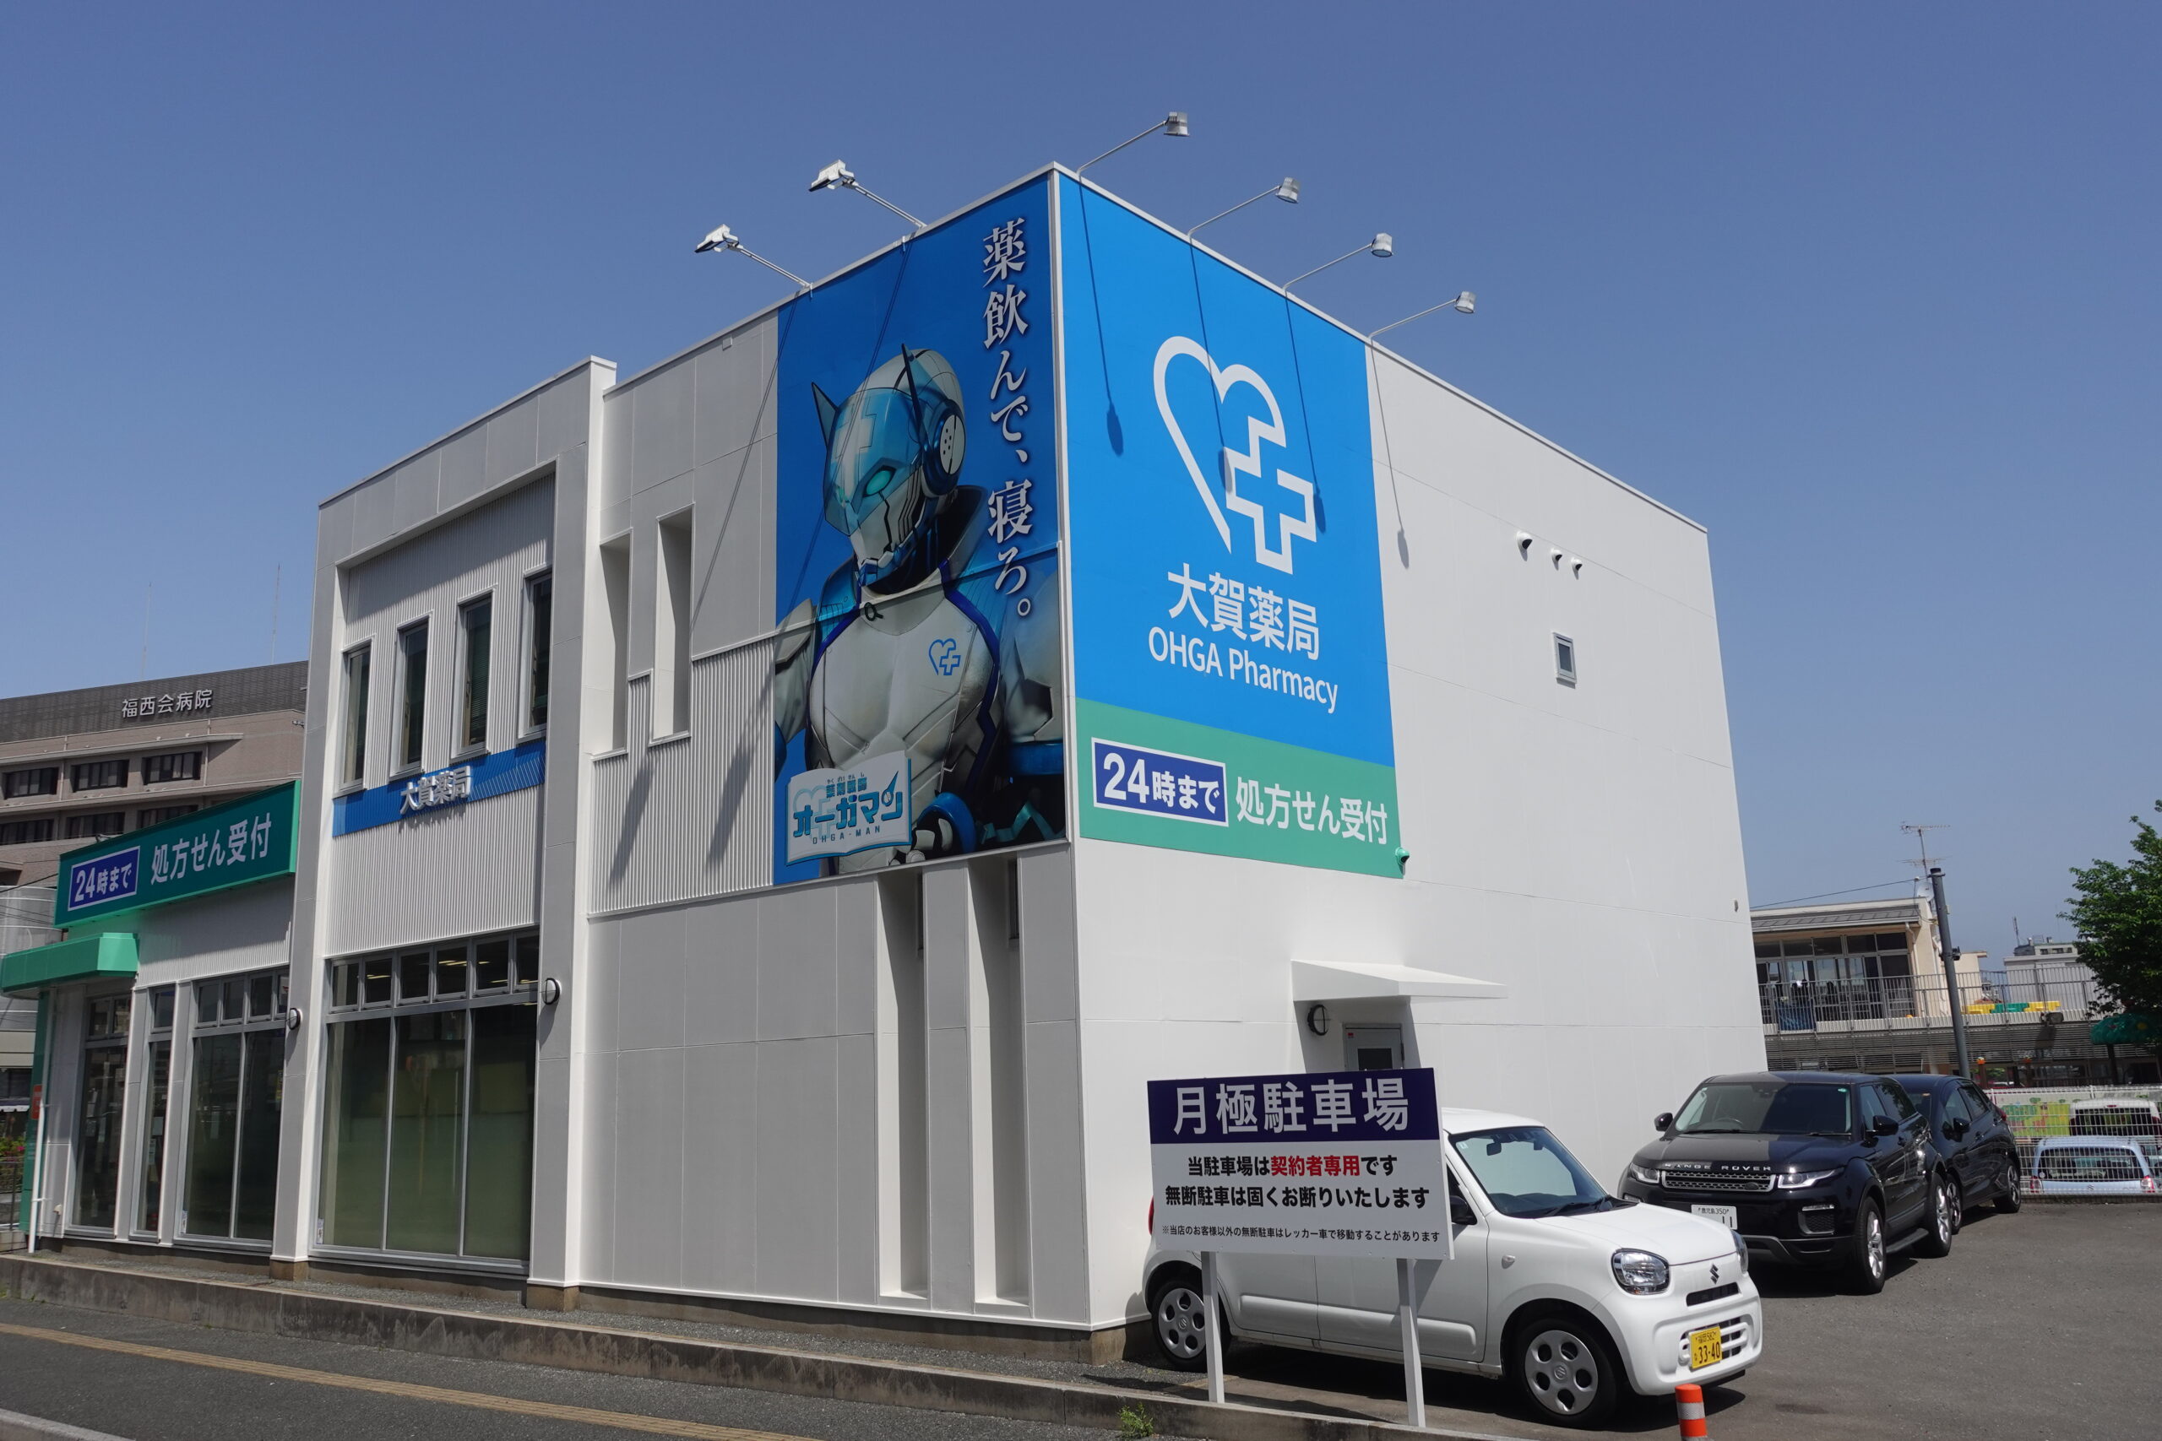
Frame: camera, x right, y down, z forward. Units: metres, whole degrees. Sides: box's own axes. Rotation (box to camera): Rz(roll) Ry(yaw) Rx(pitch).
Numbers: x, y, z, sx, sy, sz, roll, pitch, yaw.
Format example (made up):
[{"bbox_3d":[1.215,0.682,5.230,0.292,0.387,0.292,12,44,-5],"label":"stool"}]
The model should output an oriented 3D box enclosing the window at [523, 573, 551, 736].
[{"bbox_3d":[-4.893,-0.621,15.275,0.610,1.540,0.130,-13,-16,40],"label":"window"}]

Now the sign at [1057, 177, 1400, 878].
[{"bbox_3d":[1.242,-1.269,12.764,0.100,4.710,3.985,-12,-16,40],"label":"sign"}]

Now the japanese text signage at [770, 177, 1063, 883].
[{"bbox_3d":[-1.276,-1.286,12.268,3.000,4.705,0.100,-12,-16,40],"label":"japanese text signage"}]

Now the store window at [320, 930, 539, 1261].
[{"bbox_3d":[-6.071,3.488,15.559,4.150,2.840,0.130,-13,-16,40],"label":"store window"}]

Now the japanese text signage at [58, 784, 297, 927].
[{"bbox_3d":[-11.001,1.718,20.195,7.000,0.970,0.130,-13,-16,40],"label":"japanese text signage"}]

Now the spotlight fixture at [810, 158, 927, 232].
[{"bbox_3d":[-1.515,-3.802,12.274,0.260,0.300,0.990,-12,-16,40],"label":"spotlight fixture"}]

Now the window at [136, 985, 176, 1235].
[{"bbox_3d":[-10.744,4.514,19.580,1.050,2.800,0.130,-13,-16,40],"label":"window"}]

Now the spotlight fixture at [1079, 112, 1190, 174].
[{"bbox_3d":[0.353,-3.944,11.569,1.000,0.250,0.200,-13,-16,40],"label":"spotlight fixture"}]

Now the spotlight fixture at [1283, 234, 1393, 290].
[{"bbox_3d":[2.066,-3.664,13.539,1.020,0.240,0.160,-12,-16,40],"label":"spotlight fixture"}]

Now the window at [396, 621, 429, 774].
[{"bbox_3d":[-6.774,-0.249,17.061,0.670,1.580,0.100,-12,-16,40],"label":"window"}]

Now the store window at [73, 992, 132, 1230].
[{"bbox_3d":[-11.978,4.790,20.641,1.750,2.800,0.130,-13,-16,40],"label":"store window"}]

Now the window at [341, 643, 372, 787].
[{"bbox_3d":[-7.585,-0.019,17.589,0.630,1.540,0.130,-13,-16,40],"label":"window"}]

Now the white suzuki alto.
[{"bbox_3d":[2.050,3.005,9.630,3.395,1.525,1.475,-11,-17,44],"label":"white suzuki alto"}]

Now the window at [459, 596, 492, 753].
[{"bbox_3d":[-5.858,-0.450,16.272,0.680,1.580,0.100,-12,-16,40],"label":"window"}]

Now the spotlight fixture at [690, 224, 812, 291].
[{"bbox_3d":[-2.497,-3.581,13.098,0.260,0.280,1.020,-12,-16,40],"label":"spotlight fixture"}]

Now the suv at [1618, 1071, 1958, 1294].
[{"bbox_3d":[6.006,3.835,14.307,1.960,1.630,4.360,-11,-15,35],"label":"suv"}]

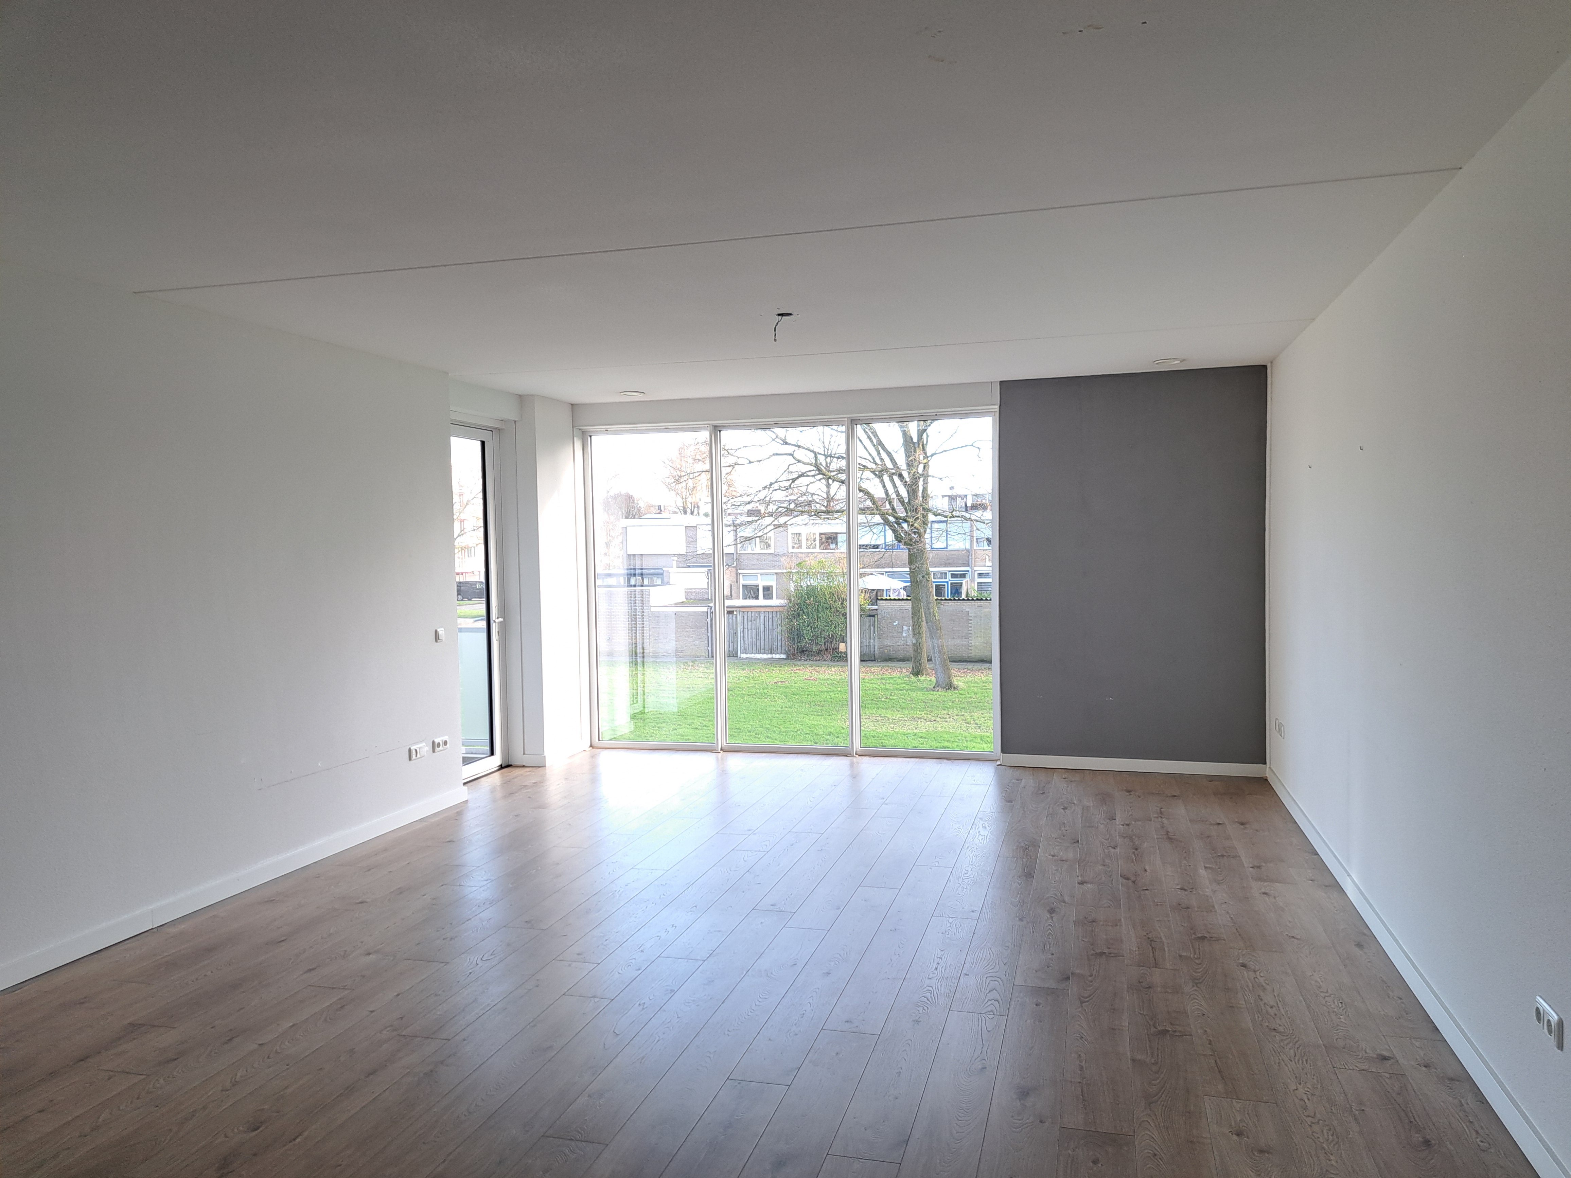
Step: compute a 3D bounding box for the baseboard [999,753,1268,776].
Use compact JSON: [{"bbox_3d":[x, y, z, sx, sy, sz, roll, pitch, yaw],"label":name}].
[{"bbox_3d":[2.299,1.181,7.276,1.687,0.087,0.018,0,3,16],"label":"baseboard"}]

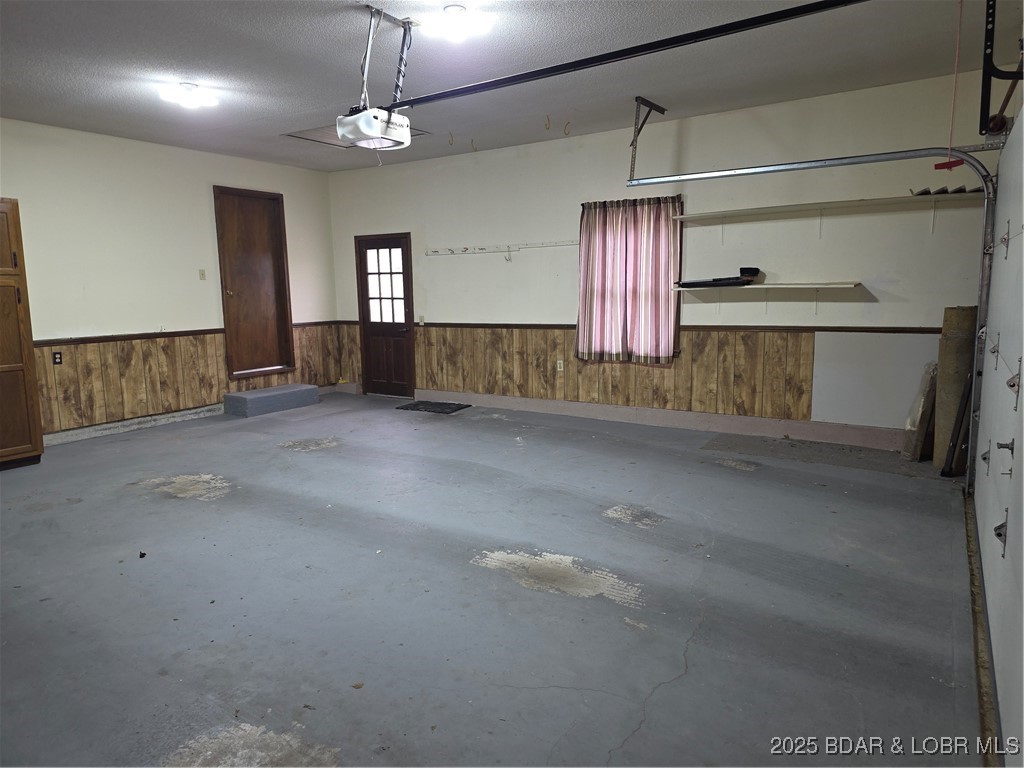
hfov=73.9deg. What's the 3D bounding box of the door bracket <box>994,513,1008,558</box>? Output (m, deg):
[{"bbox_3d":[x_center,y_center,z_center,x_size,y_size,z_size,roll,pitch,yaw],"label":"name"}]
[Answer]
[{"bbox_3d":[1.796,0.546,2.511,0.045,0.160,0.070,4,10,33],"label":"door bracket"}]

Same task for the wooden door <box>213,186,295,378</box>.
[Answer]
[{"bbox_3d":[-3.121,-1.208,8.259,0.100,2.205,0.955,4,10,33],"label":"wooden door"}]

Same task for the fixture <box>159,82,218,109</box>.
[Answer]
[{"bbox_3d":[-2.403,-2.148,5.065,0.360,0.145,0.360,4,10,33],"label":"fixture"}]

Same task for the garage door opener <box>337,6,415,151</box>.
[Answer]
[{"bbox_3d":[-0.834,-1.762,4.021,0.390,0.680,0.310,4,10,33],"label":"garage door opener"}]

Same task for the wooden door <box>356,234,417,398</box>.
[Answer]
[{"bbox_3d":[-1.646,-0.879,8.866,0.930,2.090,0.090,4,10,33],"label":"wooden door"}]

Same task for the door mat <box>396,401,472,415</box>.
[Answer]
[{"bbox_3d":[-0.947,0.277,8.172,0.780,0.012,0.550,4,10,33],"label":"door mat"}]

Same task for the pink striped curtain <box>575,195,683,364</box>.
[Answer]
[{"bbox_3d":[1.132,-1.023,6.836,1.130,1.610,0.110,4,10,33],"label":"pink striped curtain"}]

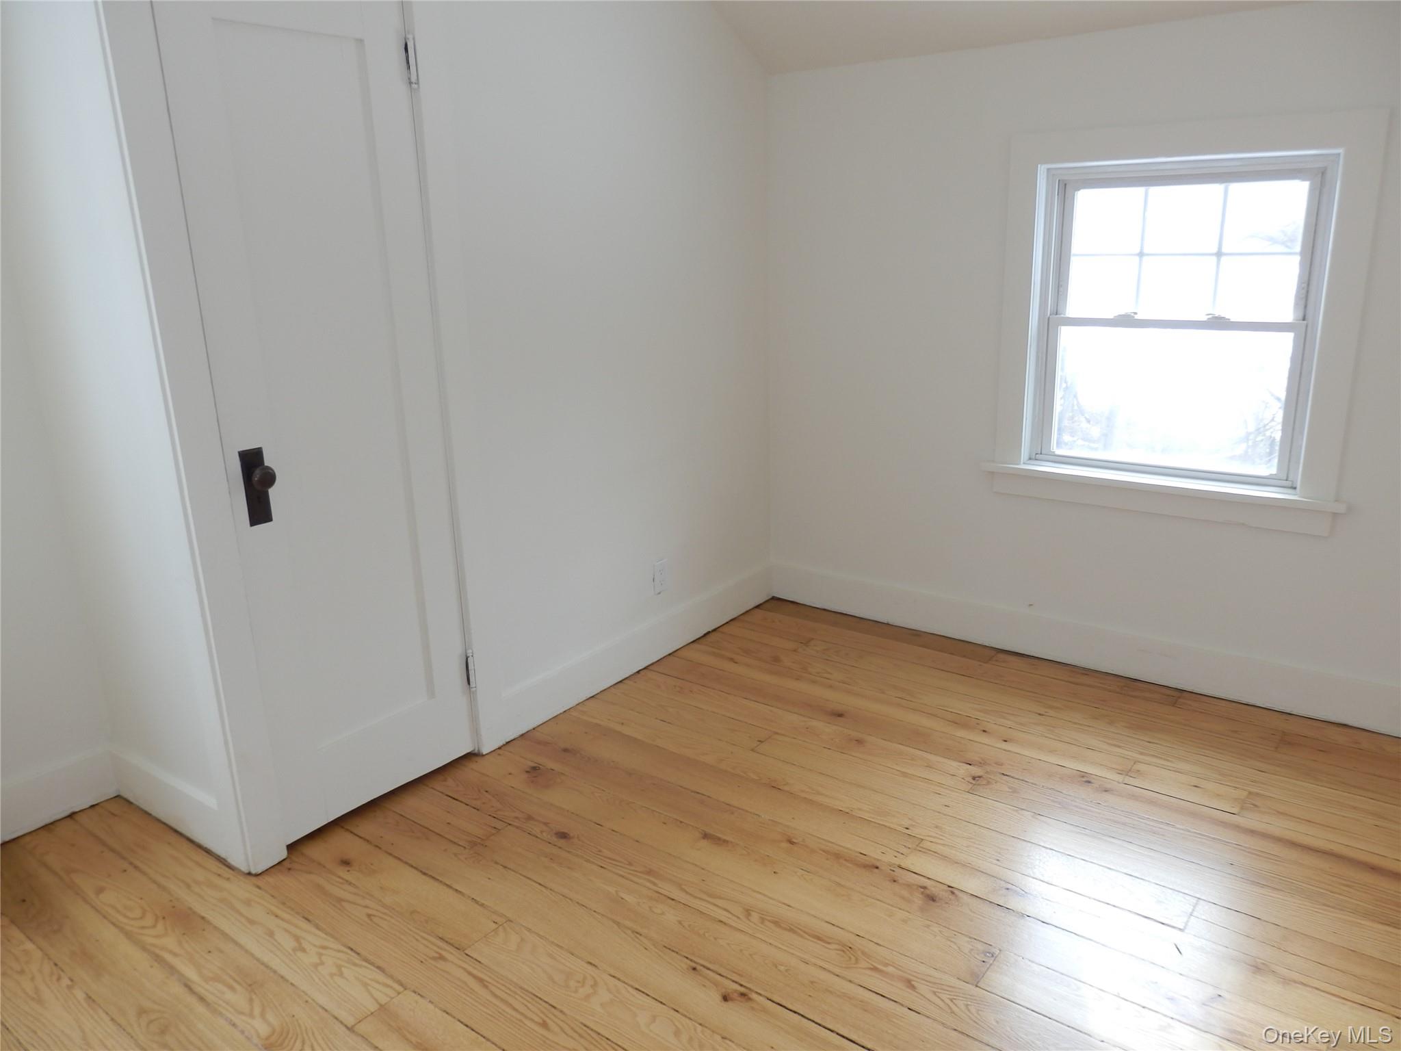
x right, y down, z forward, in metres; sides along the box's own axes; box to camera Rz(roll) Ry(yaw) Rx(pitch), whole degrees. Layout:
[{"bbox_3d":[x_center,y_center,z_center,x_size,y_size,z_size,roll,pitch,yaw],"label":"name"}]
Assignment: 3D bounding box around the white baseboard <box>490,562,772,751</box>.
[{"bbox_3d":[-0.166,0.411,3.603,0.025,0.146,1.559,10,20,35],"label":"white baseboard"}]

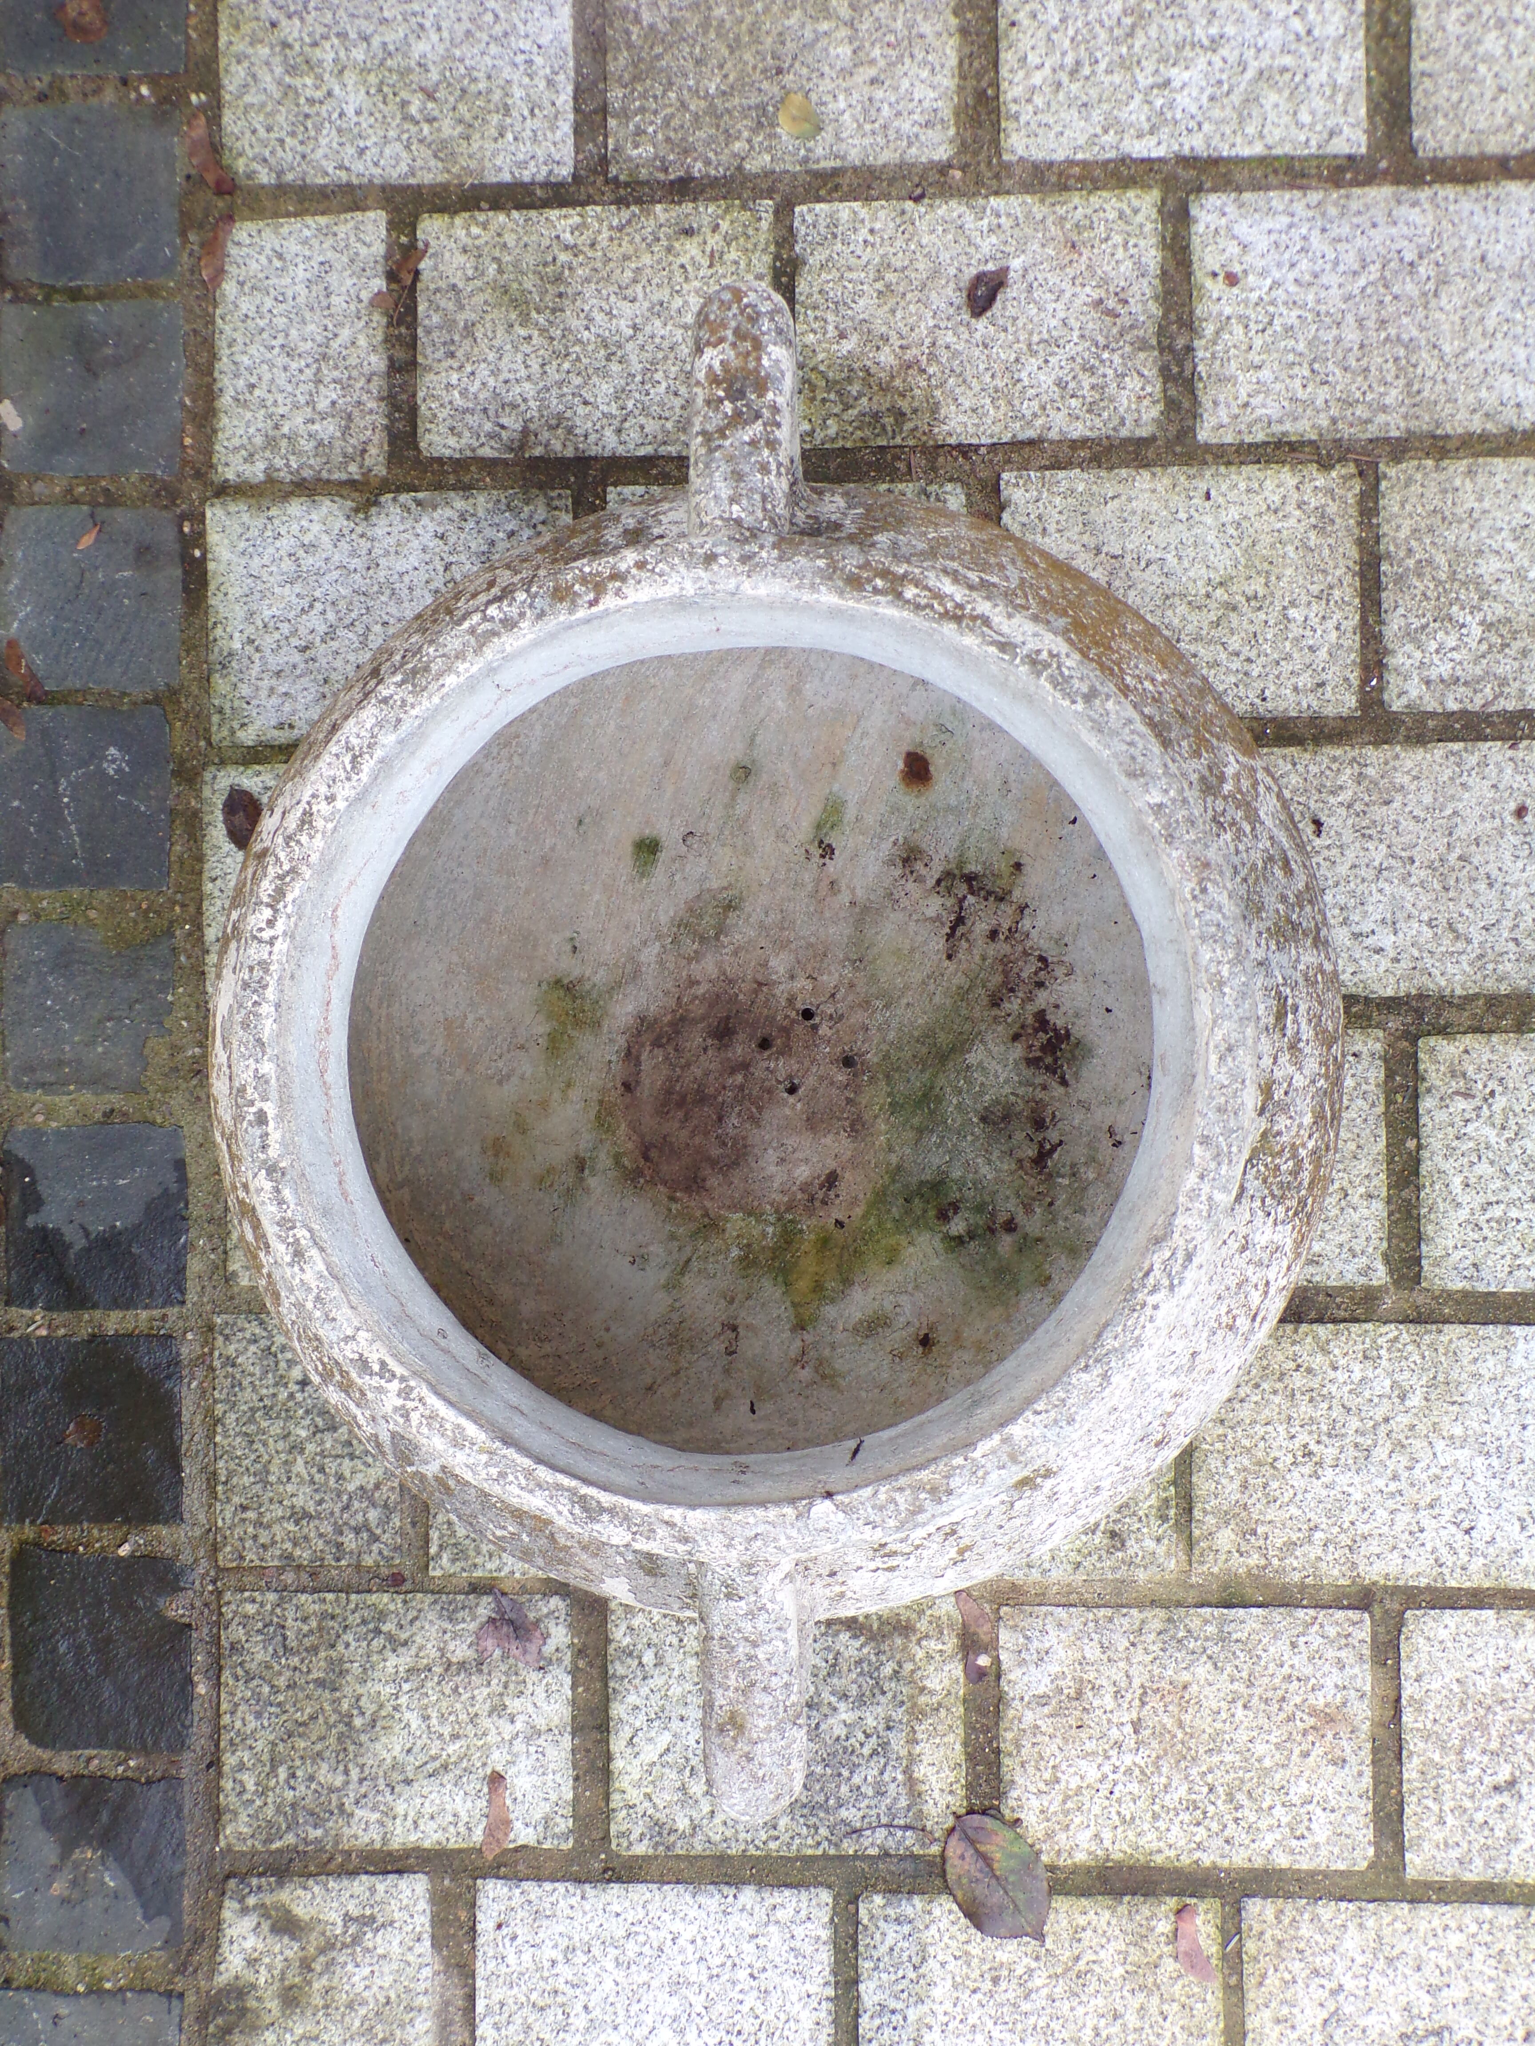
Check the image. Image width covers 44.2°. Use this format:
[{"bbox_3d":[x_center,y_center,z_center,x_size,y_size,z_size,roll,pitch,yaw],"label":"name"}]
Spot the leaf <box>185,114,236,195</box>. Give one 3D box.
[{"bbox_3d":[-0.325,-0.501,1.092,0.017,0.007,0.052,-25,88,2],"label":"leaf"}]

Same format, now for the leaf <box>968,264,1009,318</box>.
[{"bbox_3d":[0.125,-0.414,1.064,0.017,0.010,0.035,28,91,3],"label":"leaf"}]

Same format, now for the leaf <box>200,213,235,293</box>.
[{"bbox_3d":[-0.319,-0.447,1.098,0.017,0.005,0.047,14,90,4],"label":"leaf"}]

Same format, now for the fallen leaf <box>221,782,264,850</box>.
[{"bbox_3d":[-0.302,-0.119,1.090,0.024,0.006,0.041,-15,88,3],"label":"fallen leaf"}]

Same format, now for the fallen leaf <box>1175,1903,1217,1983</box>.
[{"bbox_3d":[0.234,0.508,1.041,0.016,0.005,0.044,-19,88,3],"label":"fallen leaf"}]

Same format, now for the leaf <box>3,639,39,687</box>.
[{"bbox_3d":[-0.433,-0.206,1.102,0.011,0.004,0.038,-31,87,3],"label":"leaf"}]

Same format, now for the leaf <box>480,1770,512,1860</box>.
[{"bbox_3d":[-0.152,0.450,1.069,0.015,0.005,0.050,7,90,3],"label":"leaf"}]

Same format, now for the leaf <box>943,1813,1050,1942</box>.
[{"bbox_3d":[0.127,0.474,1.047,0.055,0.009,0.083,-36,87,2],"label":"leaf"}]

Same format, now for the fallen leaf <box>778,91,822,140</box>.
[{"bbox_3d":[0.020,-0.515,1.075,0.024,0.004,0.021,35,91,3],"label":"fallen leaf"}]

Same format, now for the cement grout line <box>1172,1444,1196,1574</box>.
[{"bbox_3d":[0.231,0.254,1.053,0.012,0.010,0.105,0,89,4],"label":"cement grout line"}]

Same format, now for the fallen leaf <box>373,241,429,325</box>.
[{"bbox_3d":[-0.213,-0.429,1.084,0.019,0.008,0.052,22,90,3],"label":"fallen leaf"}]

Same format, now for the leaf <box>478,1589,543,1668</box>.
[{"bbox_3d":[-0.145,0.343,1.069,0.038,0.008,0.046,-6,88,4],"label":"leaf"}]

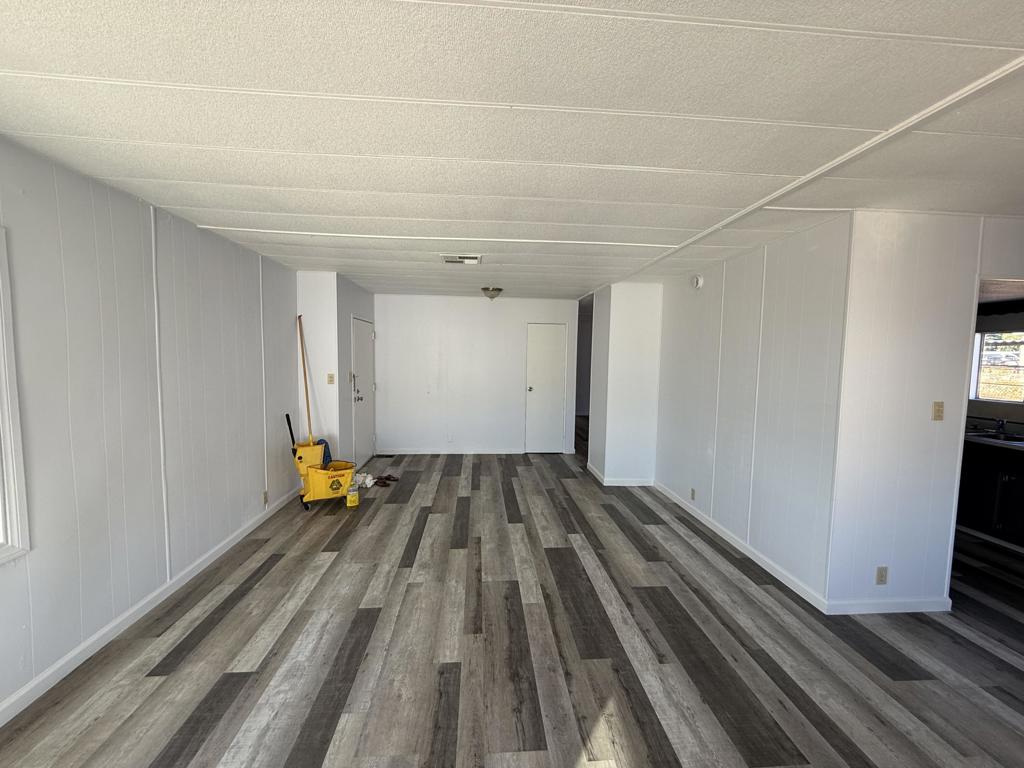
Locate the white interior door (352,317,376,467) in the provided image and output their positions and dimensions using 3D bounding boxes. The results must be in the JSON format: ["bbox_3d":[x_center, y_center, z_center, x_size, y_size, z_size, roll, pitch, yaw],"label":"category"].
[{"bbox_3d":[-2.030,0.126,5.691,0.050,1.997,0.930,1,4,-4],"label":"white interior door"}]

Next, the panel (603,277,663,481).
[{"bbox_3d":[1.438,0.032,4.955,0.620,2.417,0.050,1,4,-4],"label":"panel"}]

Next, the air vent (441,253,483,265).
[{"bbox_3d":[-0.452,-1.109,3.698,0.355,0.025,0.350,1,4,-4],"label":"air vent"}]

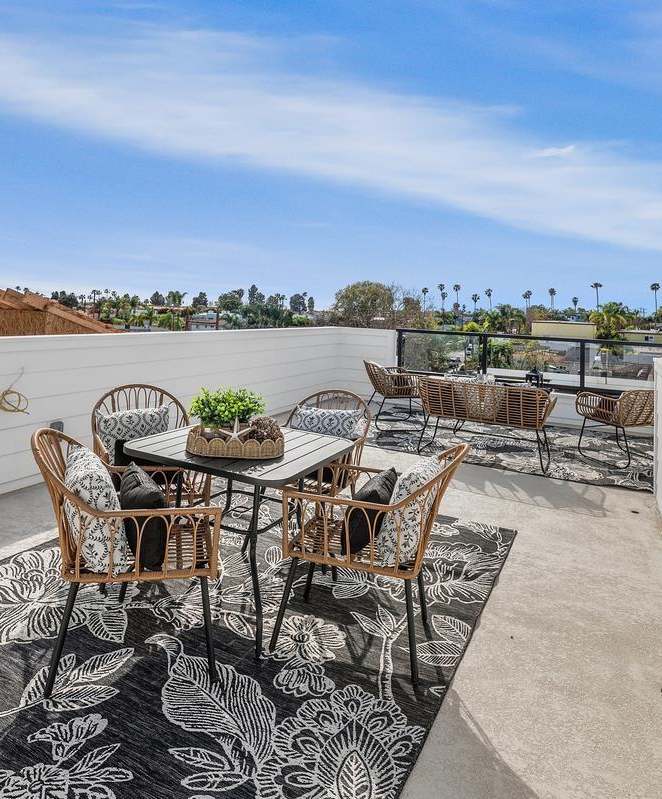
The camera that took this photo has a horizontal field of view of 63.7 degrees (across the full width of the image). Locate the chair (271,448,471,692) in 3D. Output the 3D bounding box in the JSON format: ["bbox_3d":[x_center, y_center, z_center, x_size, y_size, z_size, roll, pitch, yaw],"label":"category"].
[{"bbox_3d":[0.175,0.610,2.262,0.650,0.860,0.560,5,10,21],"label":"chair"}]

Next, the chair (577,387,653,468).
[{"bbox_3d":[2.942,0.228,5.311,0.660,0.750,0.660,-3,11,-27],"label":"chair"}]

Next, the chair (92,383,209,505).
[{"bbox_3d":[-1.035,0.425,3.143,0.570,0.870,0.640,-6,12,-37],"label":"chair"}]

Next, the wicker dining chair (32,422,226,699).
[{"bbox_3d":[-0.755,0.593,2.188,0.660,0.870,0.570,0,10,-9],"label":"wicker dining chair"}]

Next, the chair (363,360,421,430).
[{"bbox_3d":[0.773,-0.047,6.583,0.660,0.760,0.660,1,9,0],"label":"chair"}]

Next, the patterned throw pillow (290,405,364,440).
[{"bbox_3d":[-0.051,0.256,3.308,0.450,0.420,0.140,5,-5,22],"label":"patterned throw pillow"}]

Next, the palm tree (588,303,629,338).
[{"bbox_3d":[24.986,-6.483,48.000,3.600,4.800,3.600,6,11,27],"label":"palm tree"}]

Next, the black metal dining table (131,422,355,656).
[{"bbox_3d":[-0.467,0.576,2.834,1.000,0.705,0.920,7,11,29],"label":"black metal dining table"}]

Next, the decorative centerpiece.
[{"bbox_3d":[-0.450,0.135,2.578,0.440,0.260,0.340,1,10,-3],"label":"decorative centerpiece"}]

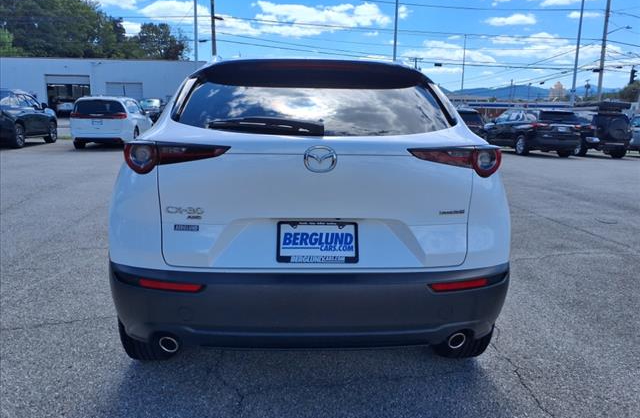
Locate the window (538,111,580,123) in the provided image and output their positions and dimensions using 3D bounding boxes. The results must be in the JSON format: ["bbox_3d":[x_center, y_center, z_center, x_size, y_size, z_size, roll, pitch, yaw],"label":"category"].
[{"bbox_3d":[8.914,-3.420,18.657,1.500,0.460,0.120,0,-11,-9],"label":"window"}]

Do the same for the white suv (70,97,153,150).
[{"bbox_3d":[-7.734,-3.382,19.270,2.000,1.770,5.120,0,11,-8],"label":"white suv"}]

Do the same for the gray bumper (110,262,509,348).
[{"bbox_3d":[-0.021,0.363,2.080,1.740,0.345,0.420,0,11,-4],"label":"gray bumper"}]

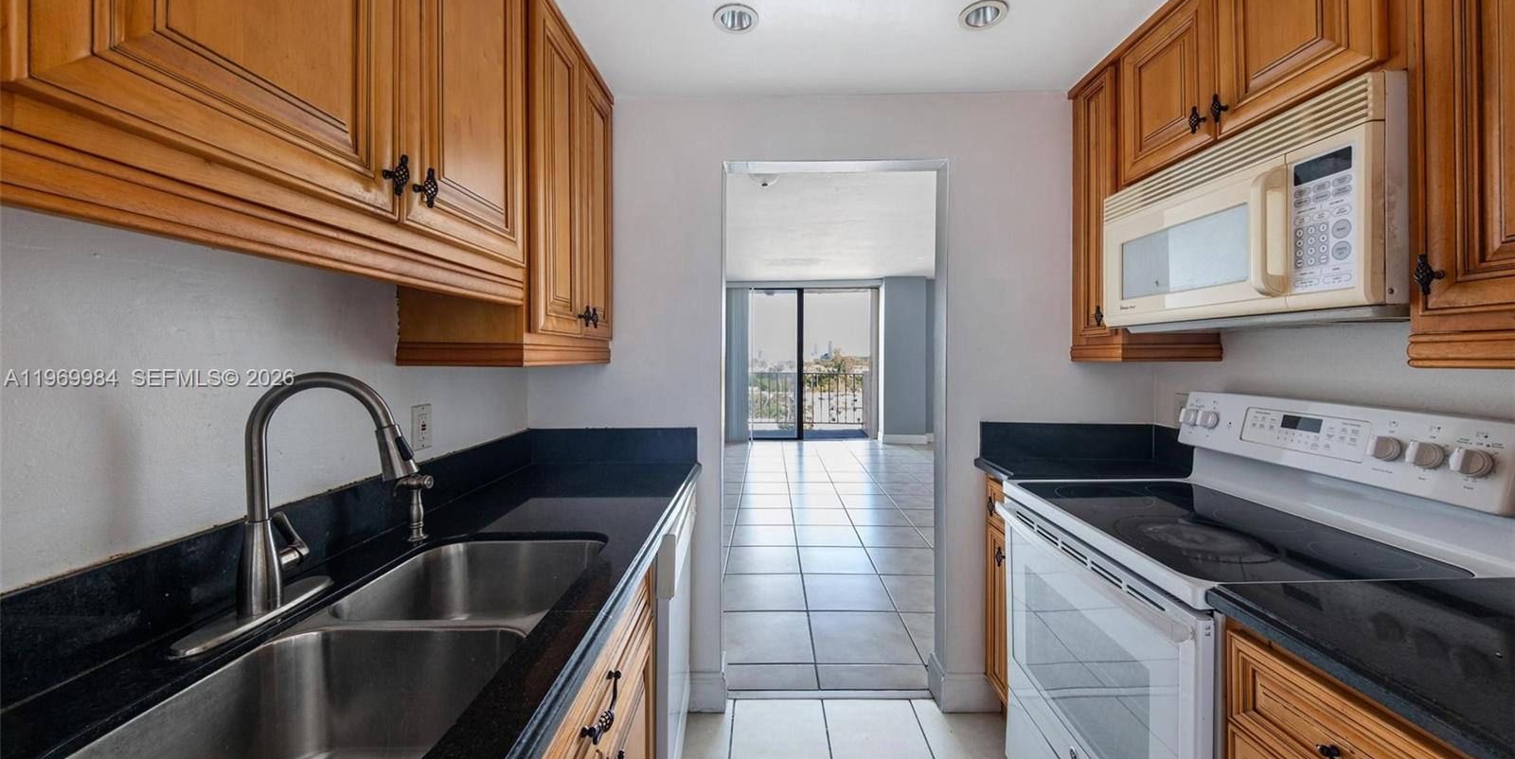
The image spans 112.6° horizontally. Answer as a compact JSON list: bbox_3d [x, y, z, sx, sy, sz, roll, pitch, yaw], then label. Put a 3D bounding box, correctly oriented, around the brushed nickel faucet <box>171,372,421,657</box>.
[{"bbox_3d":[-0.651,0.170,0.759,0.295,0.378,0.229,0,3,1],"label":"brushed nickel faucet"}]

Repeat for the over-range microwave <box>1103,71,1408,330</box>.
[{"bbox_3d":[1.254,-0.344,1.220,0.395,0.415,0.720,0,2,1],"label":"over-range microwave"}]

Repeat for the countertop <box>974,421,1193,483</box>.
[{"bbox_3d":[1.125,0.251,1.710,0.670,0.174,0.320,0,2,1],"label":"countertop"}]

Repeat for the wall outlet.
[{"bbox_3d":[-0.842,0.121,1.273,0.008,0.116,0.074,0,3,1],"label":"wall outlet"}]

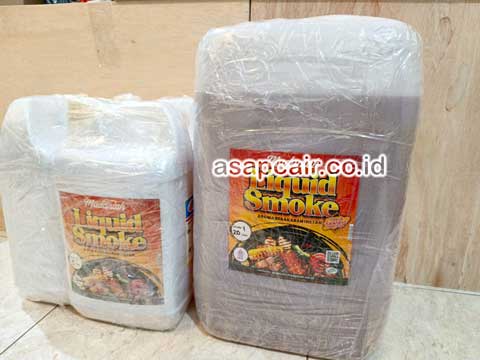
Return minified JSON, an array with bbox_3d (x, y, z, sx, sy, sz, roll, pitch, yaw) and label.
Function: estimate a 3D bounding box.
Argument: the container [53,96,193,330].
[{"bbox_3d":[-0.149,0.042,0.496,0.183,0.332,0.145,3,15,11],"label":"container"}]

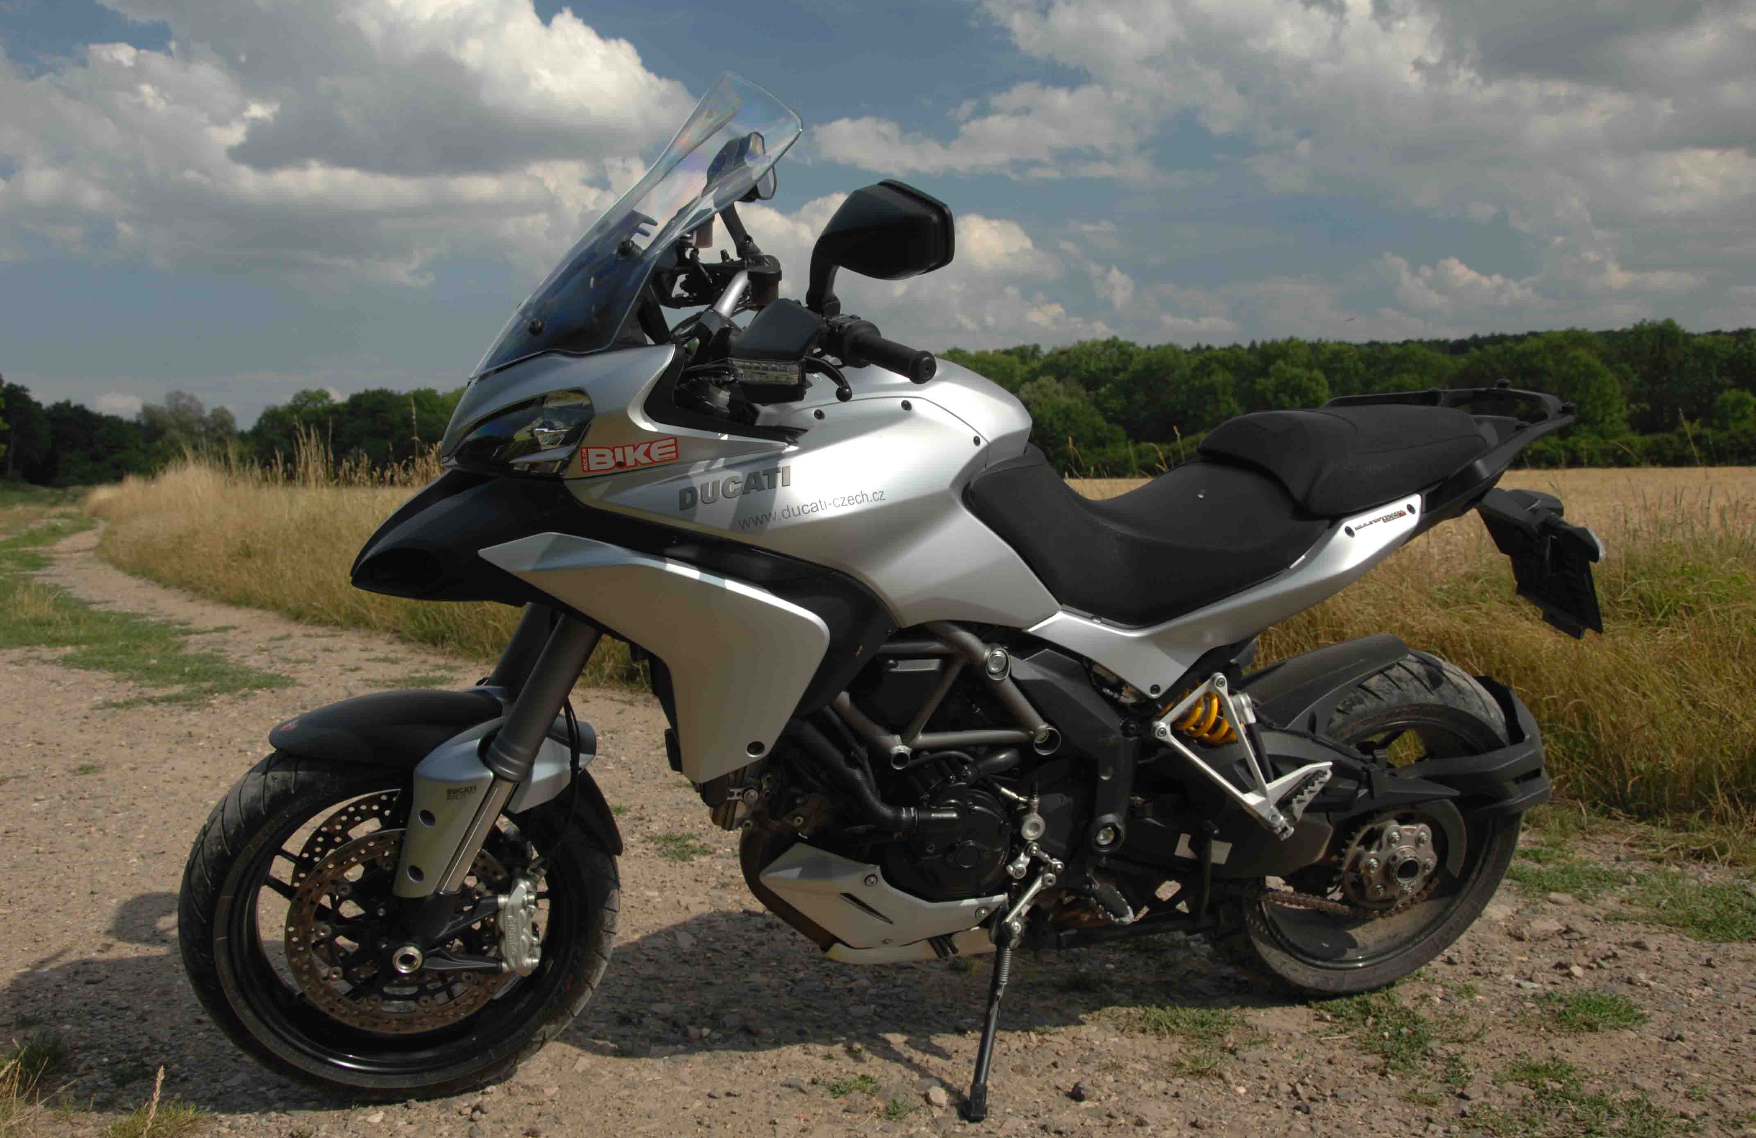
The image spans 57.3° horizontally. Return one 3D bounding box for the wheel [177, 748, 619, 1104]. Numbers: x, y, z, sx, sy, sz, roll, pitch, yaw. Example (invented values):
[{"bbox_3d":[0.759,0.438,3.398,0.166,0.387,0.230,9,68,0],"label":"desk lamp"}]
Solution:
[{"bbox_3d":[-0.657,0.480,2.258,0.600,0.600,0.130,0,18,-14],"label":"wheel"}]

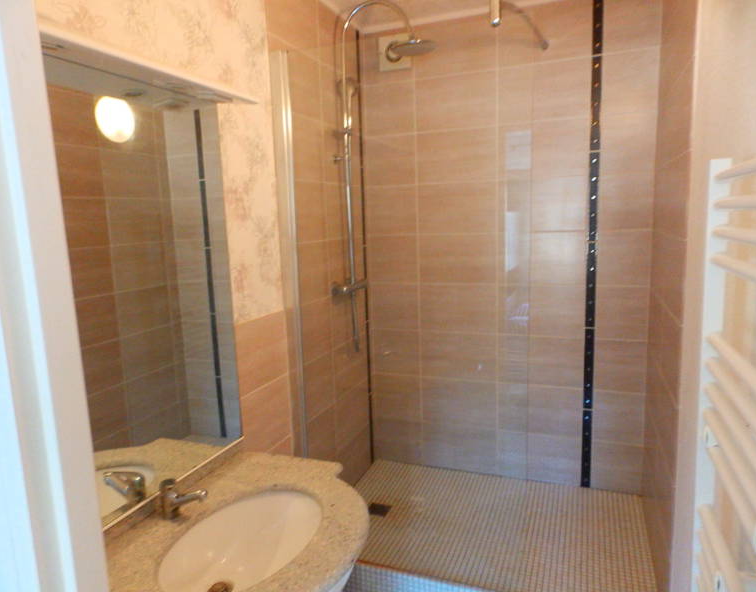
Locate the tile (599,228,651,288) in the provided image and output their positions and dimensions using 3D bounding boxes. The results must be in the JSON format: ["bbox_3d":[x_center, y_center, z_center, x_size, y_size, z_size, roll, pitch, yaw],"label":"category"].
[{"bbox_3d":[1.109,-0.170,2.268,0.220,0.251,0.010,1,9,20],"label":"tile"}]

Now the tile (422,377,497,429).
[{"bbox_3d":[0.424,0.559,2.618,0.395,0.250,0.015,1,9,20],"label":"tile"}]

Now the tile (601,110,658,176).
[{"bbox_3d":[1.083,-0.663,2.176,0.221,0.250,0.015,1,9,20],"label":"tile"}]

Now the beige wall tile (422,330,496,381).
[{"bbox_3d":[0.419,0.315,2.605,0.396,0.251,0.010,1,9,20],"label":"beige wall tile"}]

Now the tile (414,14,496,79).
[{"bbox_3d":[0.367,-1.181,2.384,0.398,0.250,0.010,1,9,20],"label":"tile"}]

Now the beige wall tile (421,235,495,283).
[{"bbox_3d":[0.402,-0.184,2.528,0.398,0.250,0.010,1,9,20],"label":"beige wall tile"}]

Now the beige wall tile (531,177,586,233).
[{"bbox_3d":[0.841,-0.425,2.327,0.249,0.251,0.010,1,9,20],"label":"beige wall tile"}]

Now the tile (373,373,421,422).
[{"bbox_3d":[0.104,0.557,2.756,0.287,0.250,0.010,1,9,20],"label":"tile"}]

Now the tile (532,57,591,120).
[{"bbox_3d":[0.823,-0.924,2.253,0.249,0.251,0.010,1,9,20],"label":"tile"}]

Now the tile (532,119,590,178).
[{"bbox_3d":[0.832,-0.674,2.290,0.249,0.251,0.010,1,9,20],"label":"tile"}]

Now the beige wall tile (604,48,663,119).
[{"bbox_3d":[1.073,-0.911,2.139,0.221,0.250,0.015,1,9,20],"label":"beige wall tile"}]

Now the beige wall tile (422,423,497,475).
[{"bbox_3d":[0.433,0.806,2.655,0.395,0.250,0.015,1,9,20],"label":"beige wall tile"}]

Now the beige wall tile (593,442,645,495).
[{"bbox_3d":[1.144,0.827,2.415,0.220,0.248,0.010,1,9,20],"label":"beige wall tile"}]

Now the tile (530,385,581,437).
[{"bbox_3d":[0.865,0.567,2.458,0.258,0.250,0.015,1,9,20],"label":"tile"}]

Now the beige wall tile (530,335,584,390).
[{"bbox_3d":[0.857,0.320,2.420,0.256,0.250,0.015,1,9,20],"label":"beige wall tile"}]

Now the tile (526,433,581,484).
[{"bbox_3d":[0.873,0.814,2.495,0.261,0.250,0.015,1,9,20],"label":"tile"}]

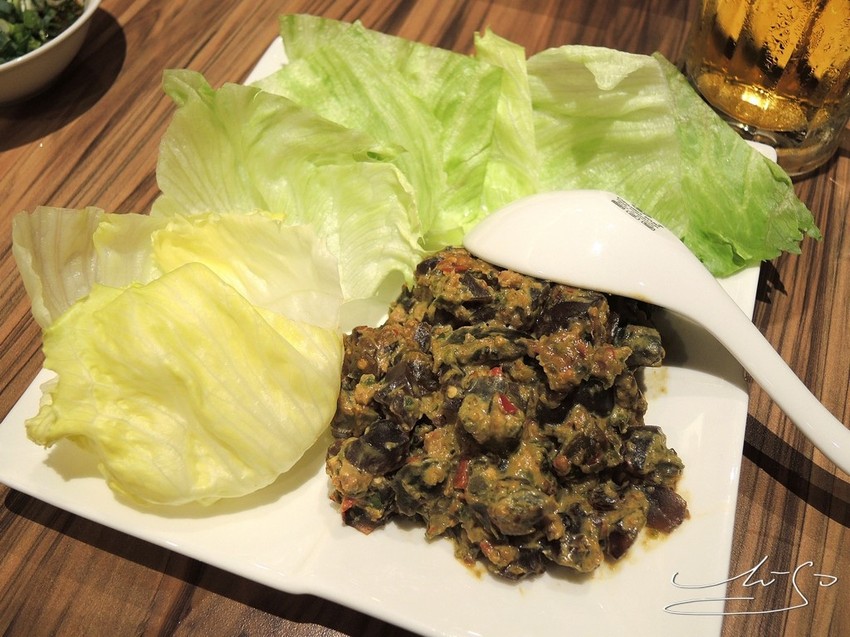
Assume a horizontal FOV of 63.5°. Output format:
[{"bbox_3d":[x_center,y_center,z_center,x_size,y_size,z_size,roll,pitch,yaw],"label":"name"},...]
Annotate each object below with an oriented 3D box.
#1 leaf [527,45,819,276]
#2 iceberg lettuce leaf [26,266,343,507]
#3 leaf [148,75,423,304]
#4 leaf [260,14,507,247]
[{"bbox_3d":[0.112,-0.077,0.318,0.125,0.040,0.108,1,59,-2],"label":"leaf"},{"bbox_3d":[-0.087,0.021,0.248,0.113,0.043,0.085,1,59,-2],"label":"iceberg lettuce leaf"},{"bbox_3d":[-0.062,-0.062,0.299,0.123,0.043,0.110,1,59,-2],"label":"leaf"},{"bbox_3d":[-0.018,-0.090,0.318,0.116,0.043,0.117,1,59,-2],"label":"leaf"}]

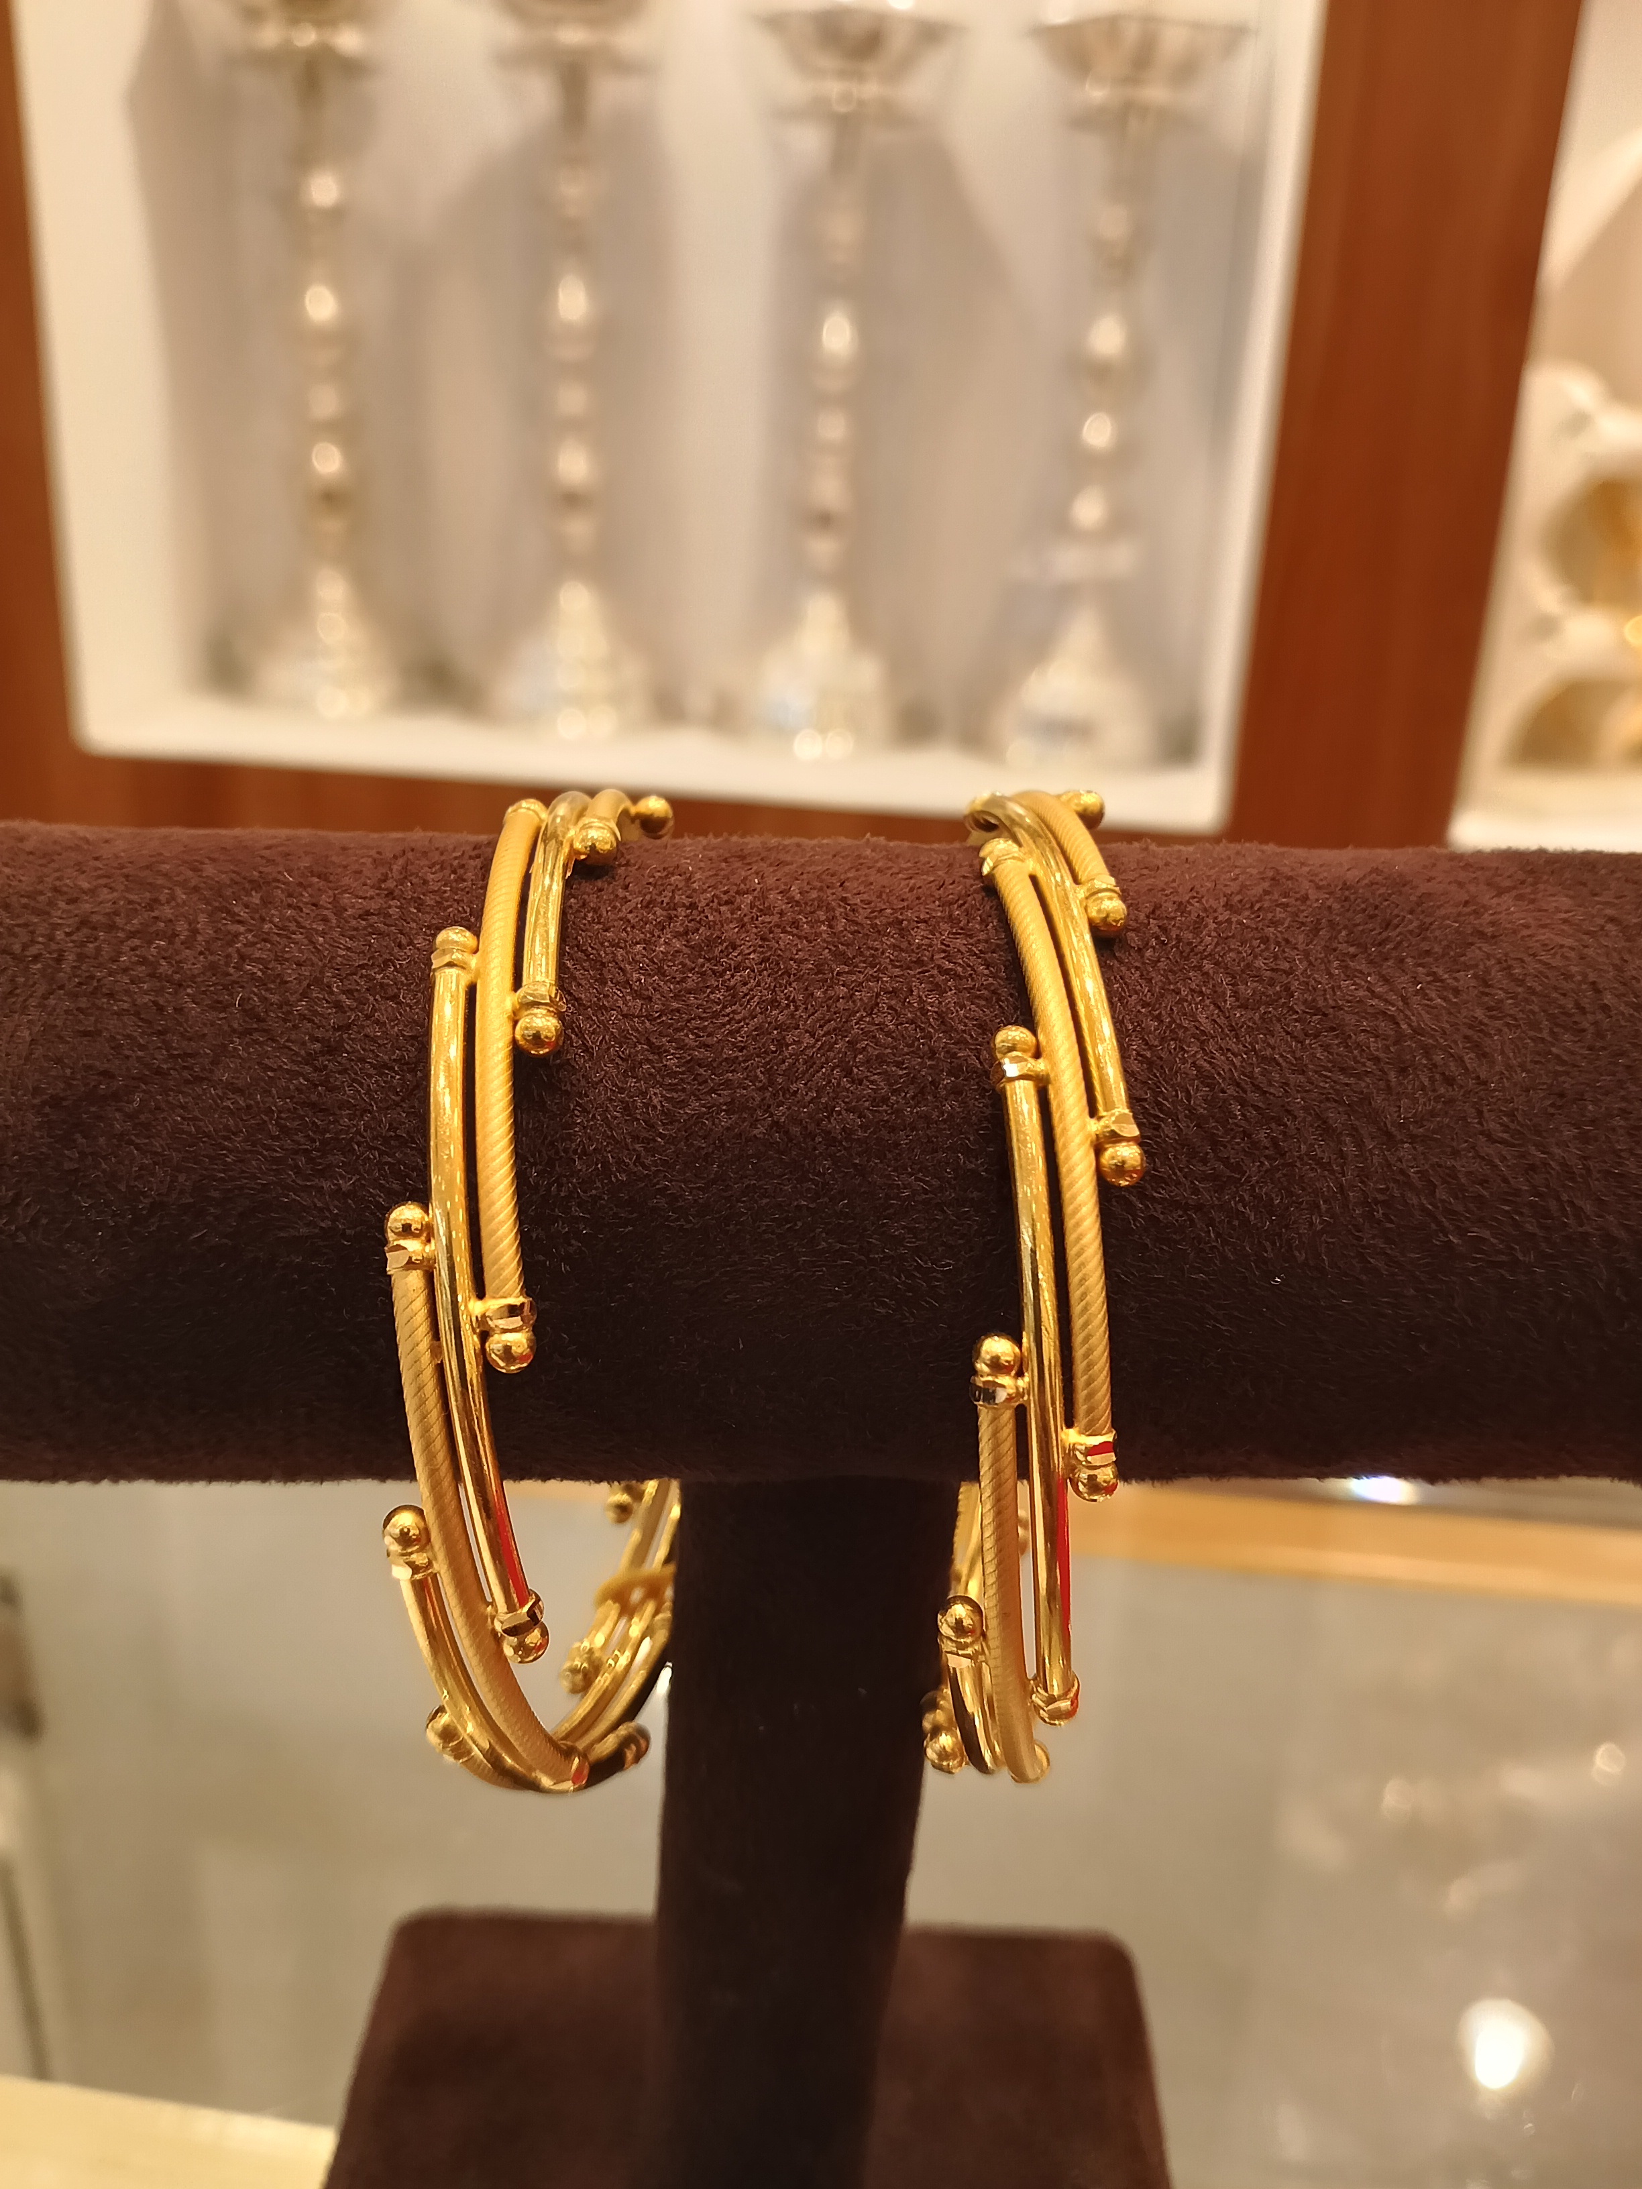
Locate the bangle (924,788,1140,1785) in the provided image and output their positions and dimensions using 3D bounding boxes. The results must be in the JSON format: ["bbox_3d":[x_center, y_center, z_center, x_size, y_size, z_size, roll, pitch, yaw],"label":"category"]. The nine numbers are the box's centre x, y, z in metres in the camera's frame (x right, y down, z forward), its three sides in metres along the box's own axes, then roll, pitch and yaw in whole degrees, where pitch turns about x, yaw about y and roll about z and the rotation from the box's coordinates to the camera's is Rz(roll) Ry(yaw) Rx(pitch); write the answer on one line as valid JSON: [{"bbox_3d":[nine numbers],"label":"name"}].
[{"bbox_3d":[0.014,0.013,0.120,0.009,0.067,0.067,3,18,3],"label":"bangle"}]

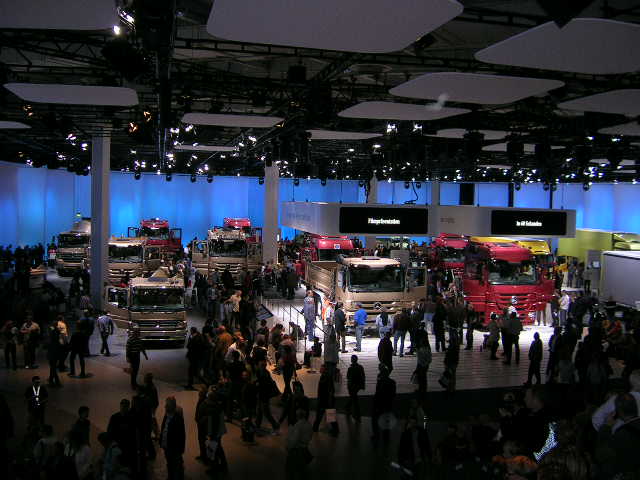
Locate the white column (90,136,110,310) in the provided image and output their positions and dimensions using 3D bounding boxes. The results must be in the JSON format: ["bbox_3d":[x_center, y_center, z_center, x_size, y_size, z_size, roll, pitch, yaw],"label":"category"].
[{"bbox_3d":[-11.480,-0.774,33.825,0.740,9.000,0.740,3,4,25],"label":"white column"}]

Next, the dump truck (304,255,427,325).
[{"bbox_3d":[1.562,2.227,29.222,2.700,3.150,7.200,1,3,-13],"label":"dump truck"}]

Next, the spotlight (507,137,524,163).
[{"bbox_3d":[7.053,-3.265,23.344,0.580,0.850,0.580,1,3,0],"label":"spotlight"}]

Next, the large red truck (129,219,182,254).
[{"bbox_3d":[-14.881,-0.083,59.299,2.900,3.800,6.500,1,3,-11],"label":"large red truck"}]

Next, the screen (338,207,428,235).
[{"bbox_3d":[4.228,-1.300,43.265,6.600,1.720,0.200,0,3,-20],"label":"screen"}]

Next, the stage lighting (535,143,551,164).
[{"bbox_3d":[8.371,-3.254,24.345,0.550,0.800,0.550,1,3,0],"label":"stage lighting"}]

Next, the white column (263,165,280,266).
[{"bbox_3d":[-3.437,-0.966,46.023,0.770,8.400,0.770,3,4,25],"label":"white column"}]

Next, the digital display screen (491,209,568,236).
[{"bbox_3d":[15.244,-1.262,47.358,6.600,1.720,0.200,0,3,-20],"label":"digital display screen"}]

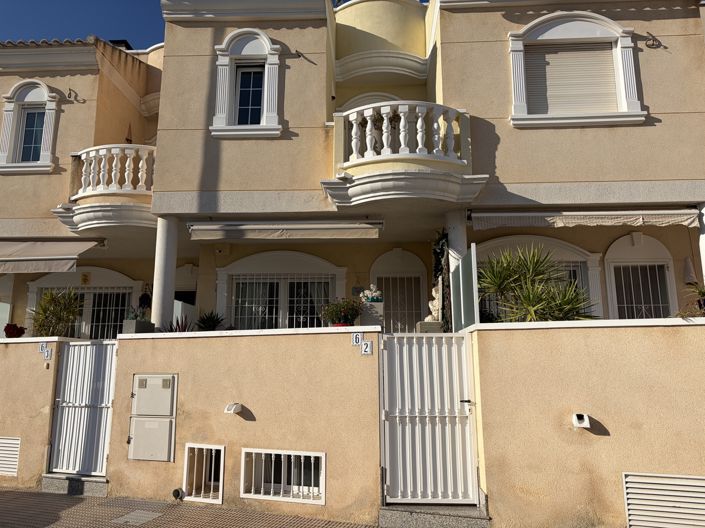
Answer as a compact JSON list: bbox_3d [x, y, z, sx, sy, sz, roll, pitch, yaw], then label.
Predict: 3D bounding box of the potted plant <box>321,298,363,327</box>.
[{"bbox_3d":[-0.132,0.639,6.366,0.506,0.450,0.480,-1,-11,3],"label":"potted plant"}]

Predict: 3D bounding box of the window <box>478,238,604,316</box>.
[{"bbox_3d":[2.615,0.344,7.819,2.184,1.600,0.200,-1,-11,3],"label":"window"}]

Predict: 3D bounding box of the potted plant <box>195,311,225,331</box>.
[{"bbox_3d":[-1.873,0.821,6.981,0.383,0.400,0.400,-1,-11,3],"label":"potted plant"}]

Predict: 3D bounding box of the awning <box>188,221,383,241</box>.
[{"bbox_3d":[-1.043,-0.492,8.263,3.015,0.286,0.213,-1,-10,3],"label":"awning"}]

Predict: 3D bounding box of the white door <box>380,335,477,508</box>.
[{"bbox_3d":[0.822,1.629,5.672,0.974,1.764,0.070,-1,-11,3],"label":"white door"}]

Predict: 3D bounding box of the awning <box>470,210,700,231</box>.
[{"bbox_3d":[3.150,-0.606,7.155,3.101,0.287,0.250,-1,-11,3],"label":"awning"}]

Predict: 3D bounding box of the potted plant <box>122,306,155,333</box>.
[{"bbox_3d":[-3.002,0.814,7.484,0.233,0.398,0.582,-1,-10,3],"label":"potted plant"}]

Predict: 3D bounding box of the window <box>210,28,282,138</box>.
[{"bbox_3d":[-1.560,-2.669,7.861,1.043,1.765,0.220,-1,-11,3],"label":"window"}]

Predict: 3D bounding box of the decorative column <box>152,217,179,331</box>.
[{"bbox_3d":[-2.865,0.169,8.100,0.291,1.765,0.291,-1,-10,3],"label":"decorative column"}]

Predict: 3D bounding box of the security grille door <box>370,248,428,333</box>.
[{"bbox_3d":[0.840,0.959,9.423,1.036,2.500,0.140,-1,-11,3],"label":"security grille door"}]

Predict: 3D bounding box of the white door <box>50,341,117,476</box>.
[{"bbox_3d":[-3.580,1.908,7.098,0.970,1.707,0.058,-4,-11,20],"label":"white door"}]

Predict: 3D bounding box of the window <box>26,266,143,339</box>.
[{"bbox_3d":[-5.141,0.857,10.172,2.271,1.600,0.200,-1,-11,3],"label":"window"}]

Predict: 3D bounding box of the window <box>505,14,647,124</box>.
[{"bbox_3d":[3.352,-2.983,8.010,1.939,1.863,0.194,-1,-10,3],"label":"window"}]

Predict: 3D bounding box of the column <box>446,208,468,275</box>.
[{"bbox_3d":[1.598,0.099,7.901,0.281,1.765,0.281,-1,-10,3],"label":"column"}]

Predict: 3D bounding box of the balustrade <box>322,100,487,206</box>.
[{"bbox_3d":[0.713,-1.514,7.254,2.225,1.337,0.720,-1,-11,3],"label":"balustrade"}]

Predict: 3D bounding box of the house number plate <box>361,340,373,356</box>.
[{"bbox_3d":[0.156,0.922,5.789,0.131,0.155,0.015,-4,-11,20],"label":"house number plate"}]

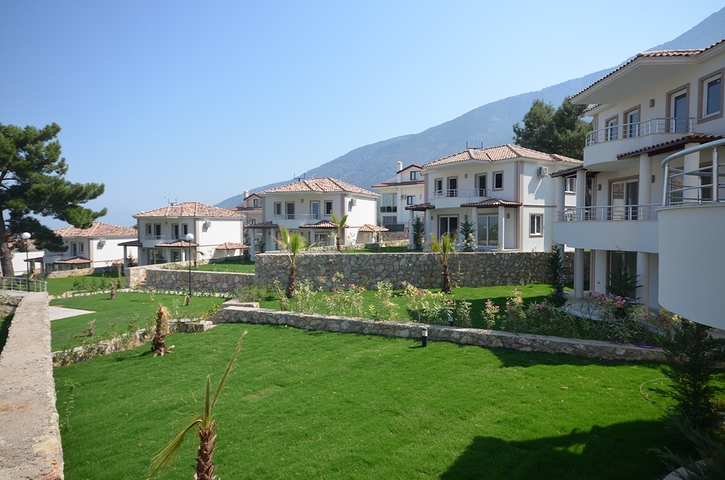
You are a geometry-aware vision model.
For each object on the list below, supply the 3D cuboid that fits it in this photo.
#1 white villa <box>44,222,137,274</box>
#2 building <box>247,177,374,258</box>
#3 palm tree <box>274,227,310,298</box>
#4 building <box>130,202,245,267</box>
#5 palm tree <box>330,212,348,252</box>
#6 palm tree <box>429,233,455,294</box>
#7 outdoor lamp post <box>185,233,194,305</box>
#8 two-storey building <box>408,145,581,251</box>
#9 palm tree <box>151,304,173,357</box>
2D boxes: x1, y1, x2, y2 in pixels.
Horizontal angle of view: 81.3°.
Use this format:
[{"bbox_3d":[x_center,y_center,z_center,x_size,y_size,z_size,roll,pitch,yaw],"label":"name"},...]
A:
[{"bbox_3d":[-35.333,1.512,55.364,10.180,7.810,8.830,1,3,25],"label":"white villa"},{"bbox_3d":[-4.391,-2.300,42.673,10.180,7.810,8.830,1,3,25],"label":"building"},{"bbox_3d":[-3.247,1.076,19.859,1.750,3.375,1.750,-1,2,-9],"label":"palm tree"},{"bbox_3d":[-21.890,-0.548,52.631,10.350,8.050,10.600,1,2,21],"label":"building"},{"bbox_3d":[-1.671,-0.573,30.001,1.250,2.972,1.250,0,2,-3],"label":"palm tree"},{"bbox_3d":[4.005,1.147,20.864,1.400,3.084,1.400,0,2,11],"label":"palm tree"},{"bbox_3d":[-9.201,1.423,22.574,0.420,3.542,0.420,-1,2,-22],"label":"outdoor lamp post"},{"bbox_3d":[10.185,-3.417,32.915,9.020,7.810,10.330,-2,3,-35],"label":"two-storey building"},{"bbox_3d":[-6.154,2.735,12.919,0.650,1.653,0.650,-1,3,-26],"label":"palm tree"}]

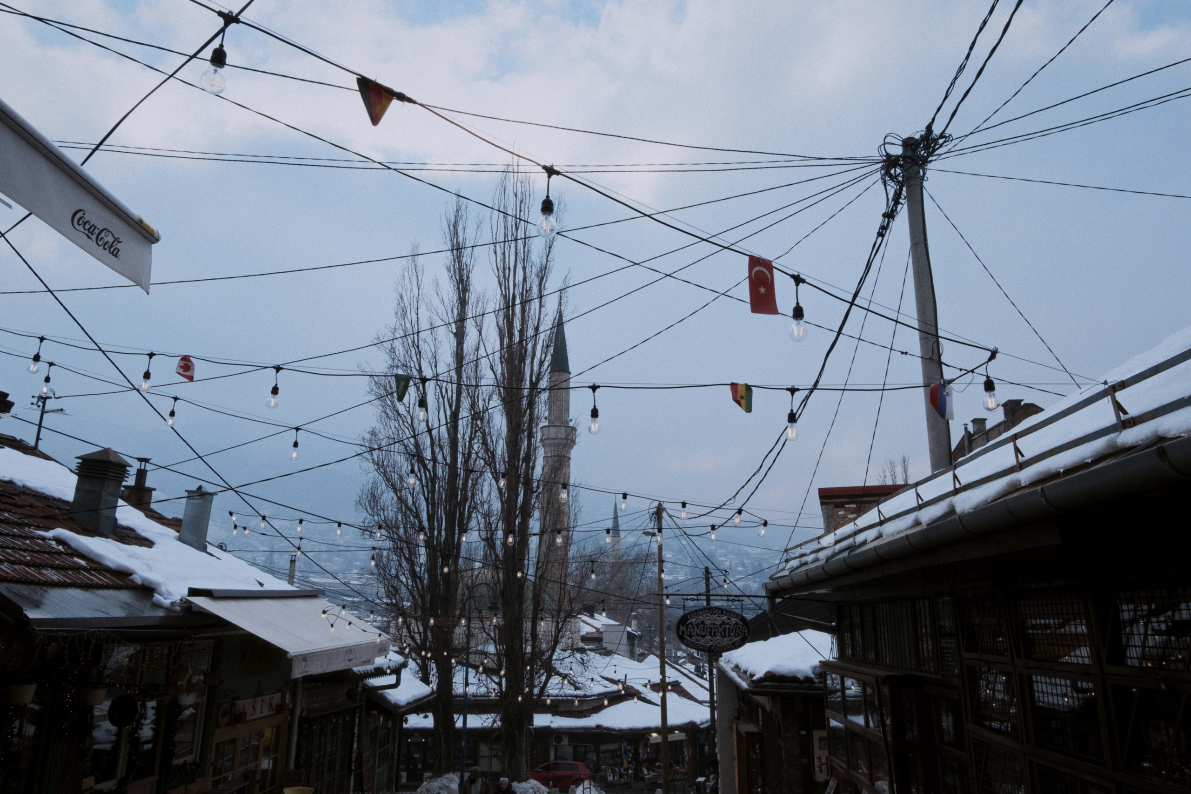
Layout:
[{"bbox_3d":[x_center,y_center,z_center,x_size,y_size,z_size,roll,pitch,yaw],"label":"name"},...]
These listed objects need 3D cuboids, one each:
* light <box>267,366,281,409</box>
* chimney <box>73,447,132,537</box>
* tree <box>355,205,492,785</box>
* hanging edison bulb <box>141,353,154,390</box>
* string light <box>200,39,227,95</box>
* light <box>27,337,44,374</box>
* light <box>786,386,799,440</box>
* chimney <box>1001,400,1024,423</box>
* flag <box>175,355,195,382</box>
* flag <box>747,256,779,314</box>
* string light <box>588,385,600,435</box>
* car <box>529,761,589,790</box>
[{"bbox_3d":[-1.845,-0.057,4.570,0.066,0.255,0.062,-4,-15,17],"label":"light"},{"bbox_3d":[-6.454,1.256,10.400,0.440,1.110,0.440,-1,-16,2],"label":"chimney"},{"bbox_3d":[-6.327,2.518,29.265,4.900,22.200,4.600,1,-14,0],"label":"tree"},{"bbox_3d":[-2.759,-0.156,4.894,0.066,0.248,0.062,-4,-15,17],"label":"hanging edison bulb"},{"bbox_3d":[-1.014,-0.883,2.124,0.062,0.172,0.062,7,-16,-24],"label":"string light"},{"bbox_3d":[-3.676,-0.274,5.219,0.066,0.250,0.062,-4,-15,17],"label":"light"},{"bbox_3d":[0.904,0.073,3.637,0.066,0.257,0.062,-4,-15,17],"label":"light"},{"bbox_3d":[11.563,0.400,22.000,0.470,0.660,0.470,-1,-14,5],"label":"chimney"},{"bbox_3d":[-2.491,-0.172,4.820,0.105,0.165,0.040,0,-16,0],"label":"flag"},{"bbox_3d":[0.576,-0.386,2.740,0.105,0.213,0.040,3,-16,-12],"label":"flag"},{"bbox_3d":[-0.007,0.062,3.970,0.060,0.255,0.060,0,-16,0],"label":"string light"},{"bbox_3d":[-2.178,19.674,41.300,4.200,1.470,1.770,-2,-16,8],"label":"car"}]

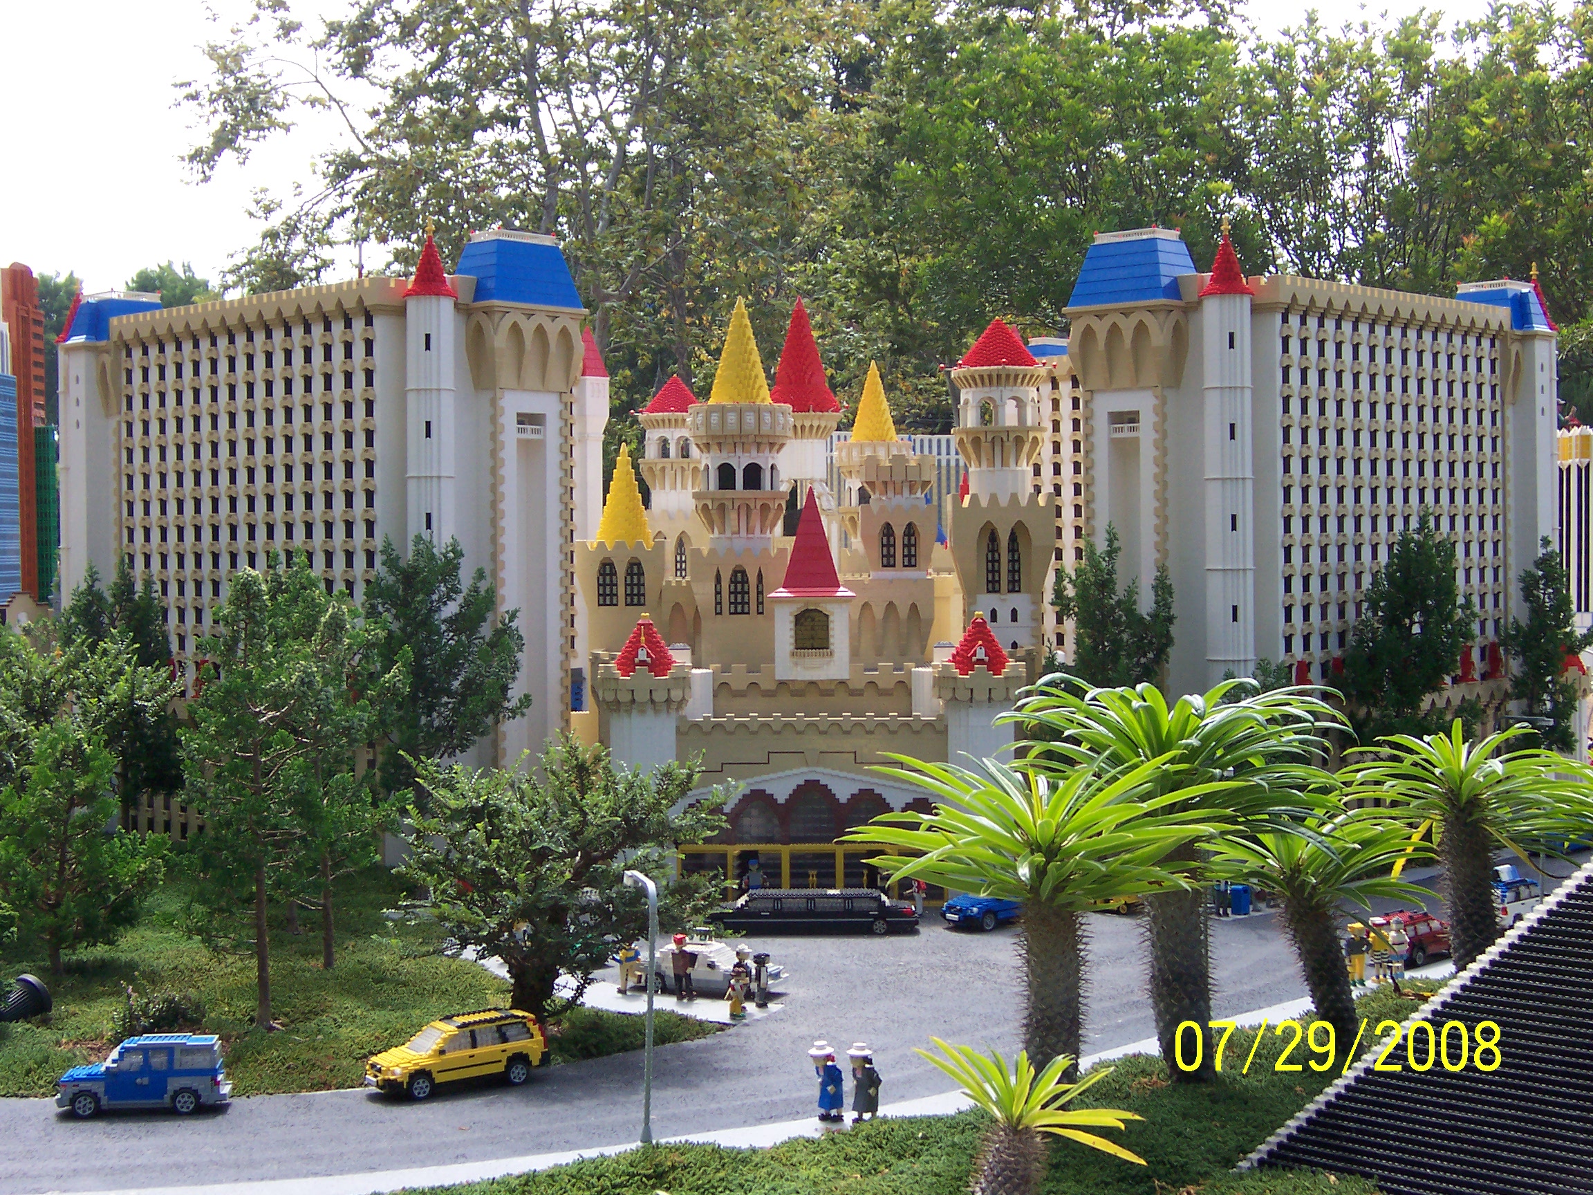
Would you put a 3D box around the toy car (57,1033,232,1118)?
[{"bbox_3d":[-0.857,0.628,2.970,0.216,0.100,0.090,-1,1,-10],"label":"toy car"}]

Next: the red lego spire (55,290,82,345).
[{"bbox_3d":[-1.952,-0.762,6.120,0.120,0.150,0.120,-1,1,-2],"label":"red lego spire"}]

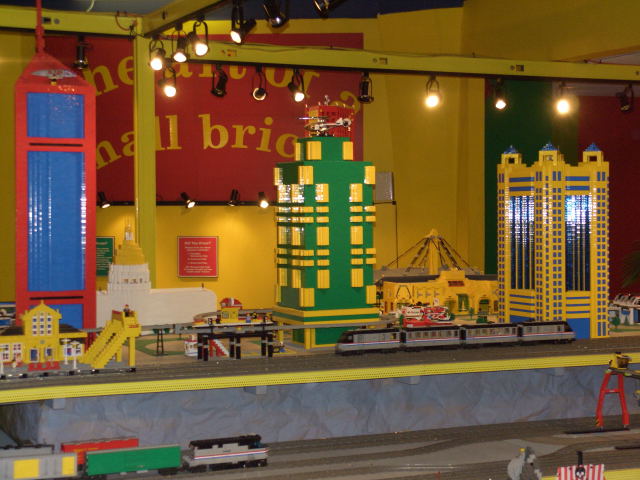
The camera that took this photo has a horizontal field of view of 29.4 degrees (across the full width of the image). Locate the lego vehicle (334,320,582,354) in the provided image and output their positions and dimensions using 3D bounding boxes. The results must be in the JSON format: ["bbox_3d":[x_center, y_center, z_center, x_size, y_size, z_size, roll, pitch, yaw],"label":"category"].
[{"bbox_3d":[0.537,0.366,4.628,1.045,0.087,0.050,-1,2,-24],"label":"lego vehicle"}]

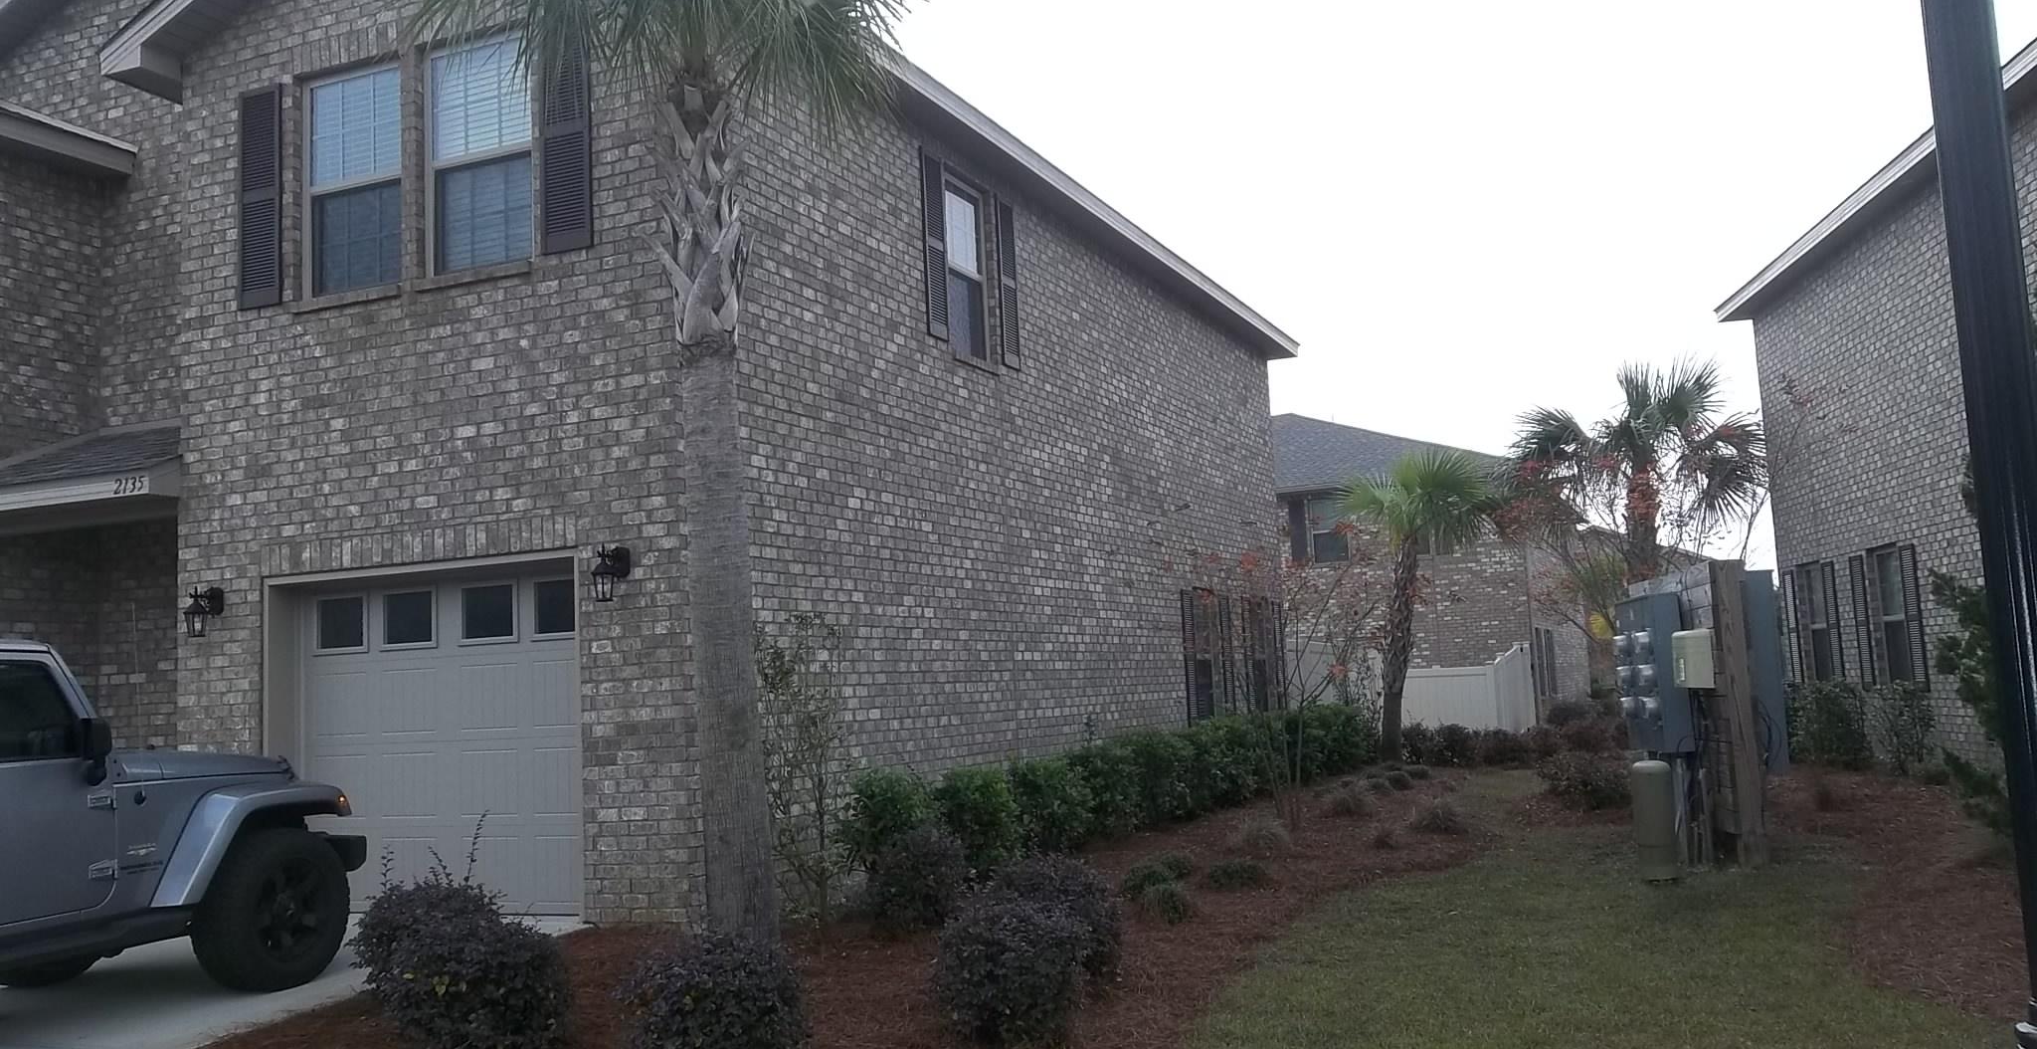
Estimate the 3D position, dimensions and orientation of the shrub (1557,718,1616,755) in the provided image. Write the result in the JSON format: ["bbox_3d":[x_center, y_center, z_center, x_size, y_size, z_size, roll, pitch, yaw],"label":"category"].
[{"bbox_3d":[7.615,2.898,21.269,0.770,0.590,0.750,-5,-6,19],"label":"shrub"}]

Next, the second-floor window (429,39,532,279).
[{"bbox_3d":[-3.348,-2.312,9.960,0.900,1.500,0.100,-5,-6,23],"label":"second-floor window"}]

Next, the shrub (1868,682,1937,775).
[{"bbox_3d":[8.616,1.972,15.502,0.667,0.916,0.667,-4,-6,9],"label":"shrub"}]

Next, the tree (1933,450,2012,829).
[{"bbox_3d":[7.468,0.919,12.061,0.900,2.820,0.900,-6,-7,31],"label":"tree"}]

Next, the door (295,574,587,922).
[{"bbox_3d":[-3.597,1.391,10.044,2.440,2.070,0.080,-5,-6,23],"label":"door"}]

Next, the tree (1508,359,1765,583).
[{"bbox_3d":[8.871,0.445,22.017,3.700,5.550,3.600,-5,-6,22],"label":"tree"}]

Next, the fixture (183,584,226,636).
[{"bbox_3d":[-5.290,0.574,10.301,0.150,0.330,0.235,-5,-6,23],"label":"fixture"}]

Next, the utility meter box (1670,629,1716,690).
[{"bbox_3d":[4.683,0.931,11.000,0.190,0.390,0.380,-4,-6,10],"label":"utility meter box"}]

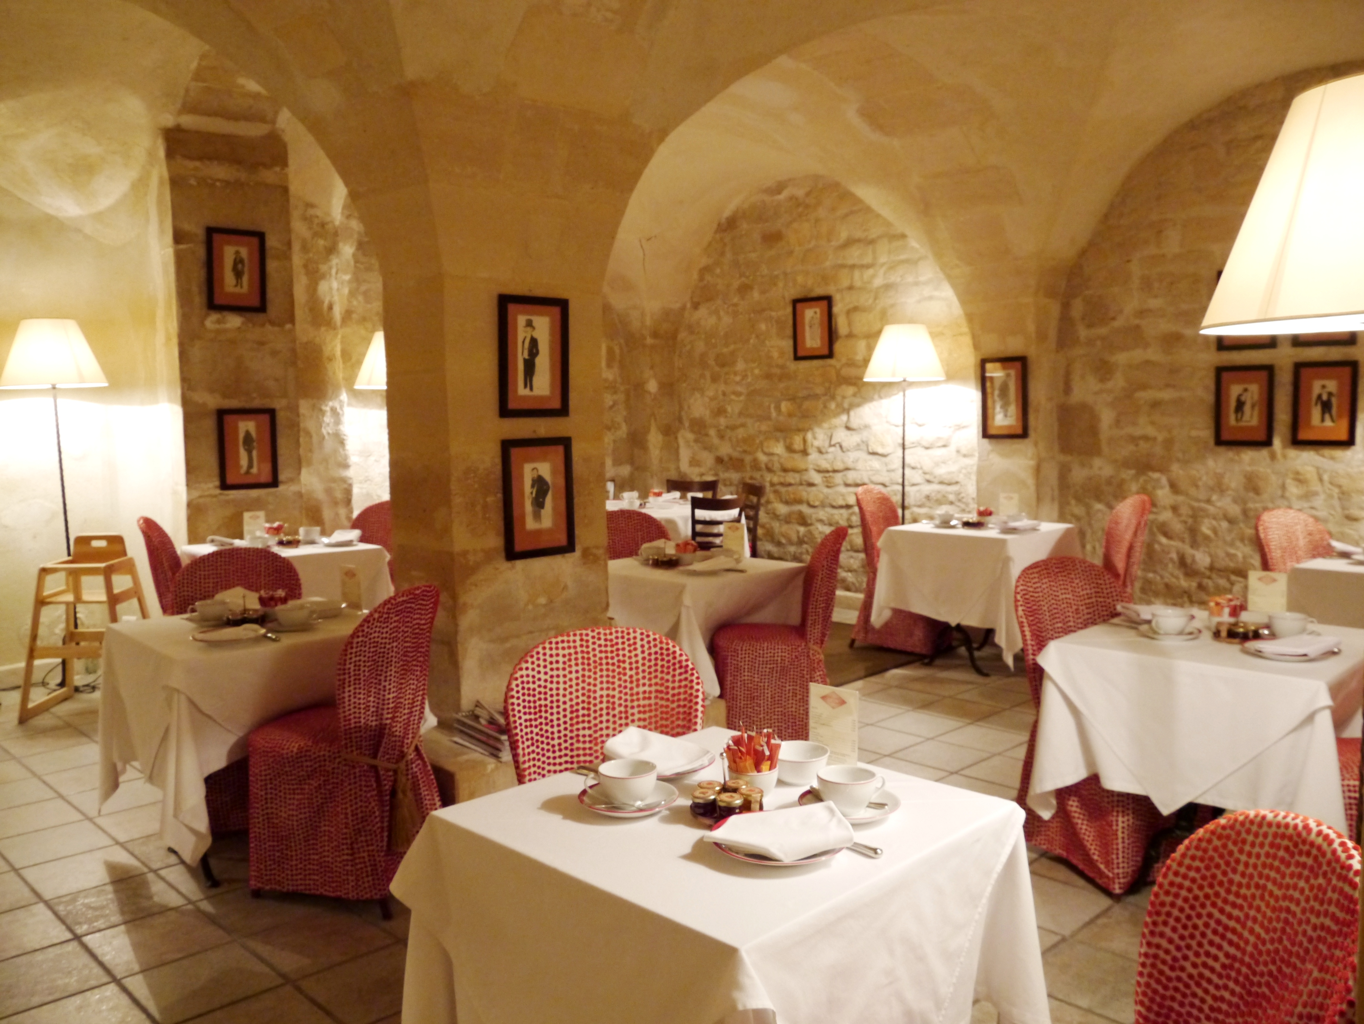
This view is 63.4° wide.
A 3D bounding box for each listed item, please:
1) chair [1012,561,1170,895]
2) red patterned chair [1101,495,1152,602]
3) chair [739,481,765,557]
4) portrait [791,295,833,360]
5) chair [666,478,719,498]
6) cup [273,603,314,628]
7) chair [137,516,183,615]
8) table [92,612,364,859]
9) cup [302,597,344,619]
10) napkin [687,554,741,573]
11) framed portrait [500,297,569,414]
[{"bbox_3d":[1.356,0.630,3.438,0.450,0.925,0.510,-2,6,-18],"label":"chair"},{"bbox_3d":[2.509,0.368,6.737,0.550,0.950,0.480,-1,5,-5],"label":"red patterned chair"},{"bbox_3d":[0.327,0.223,8.188,0.500,0.870,0.430,-2,6,-18],"label":"chair"},{"bbox_3d":[0.900,-1.250,7.550,0.315,0.418,0.030,4,7,40],"label":"portrait"},{"bbox_3d":[0.073,0.185,9.524,0.450,0.900,0.500,0,5,9],"label":"chair"},{"bbox_3d":[-1.279,0.346,3.651,0.132,0.070,0.110,-2,5,-19],"label":"cup"},{"bbox_3d":[-2.267,0.483,5.341,0.590,0.950,0.490,-2,6,-20],"label":"chair"},{"bbox_3d":[-1.405,0.743,3.624,0.760,0.755,0.760,-6,8,-44],"label":"table"},{"bbox_3d":[-1.191,0.313,3.661,0.125,0.066,0.110,-2,6,-18],"label":"cup"},{"bbox_3d":[0.131,0.235,4.988,0.220,0.050,0.190,-2,5,-14],"label":"napkin"},{"bbox_3d":[-0.591,-0.623,4.452,0.025,0.485,0.345,4,7,45],"label":"framed portrait"}]

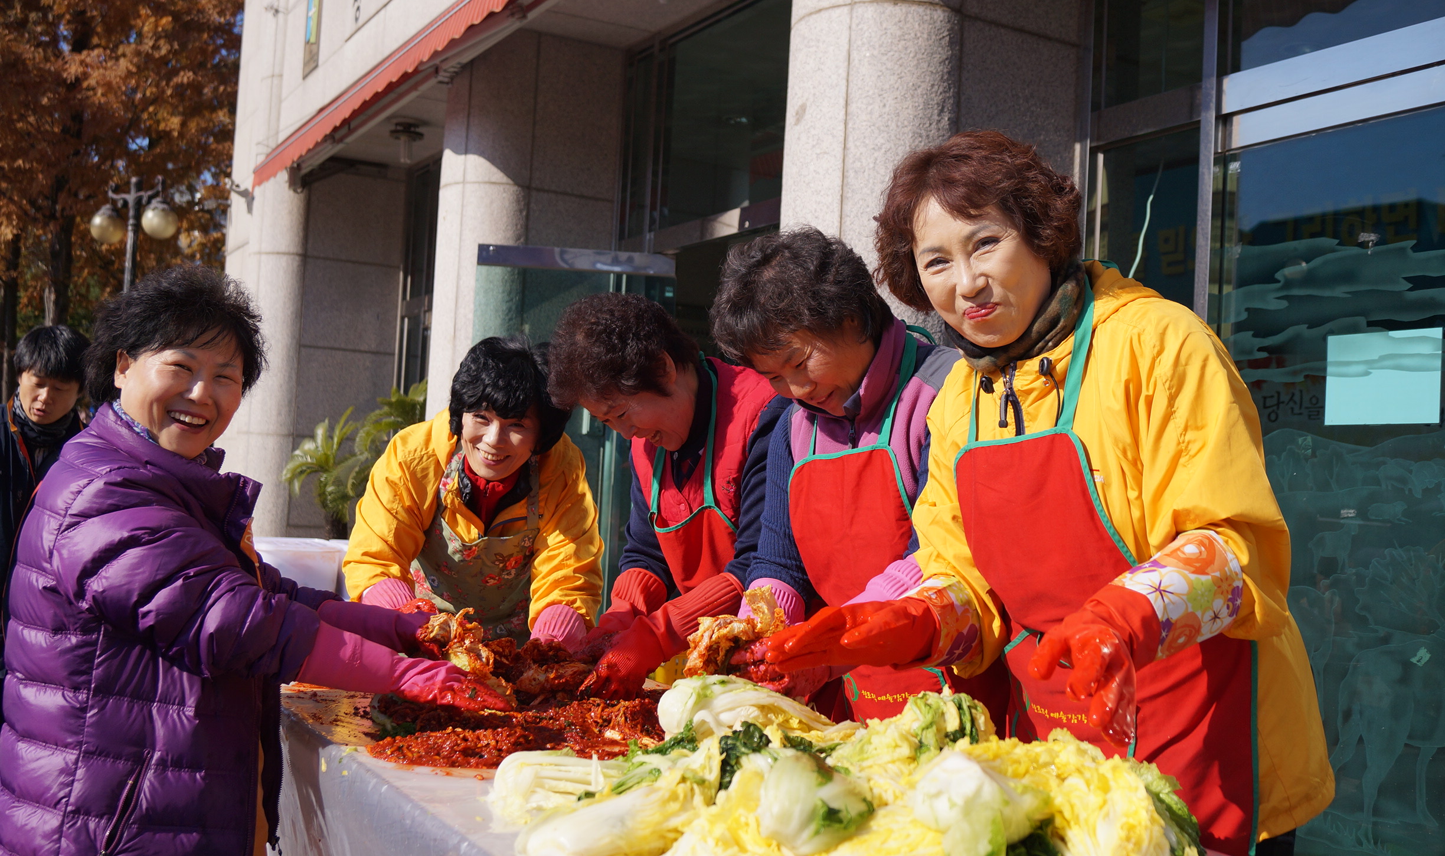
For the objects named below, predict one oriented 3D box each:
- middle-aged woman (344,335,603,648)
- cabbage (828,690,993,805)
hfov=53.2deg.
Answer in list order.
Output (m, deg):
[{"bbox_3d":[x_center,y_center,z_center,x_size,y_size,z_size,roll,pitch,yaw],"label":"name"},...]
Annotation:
[{"bbox_3d":[-0.460,0.585,2.547,0.480,1.420,0.600,3,-2,-13],"label":"middle-aged woman"},{"bbox_3d":[0.208,0.361,1.600,0.170,0.130,0.210,4,-3,-30],"label":"cabbage"}]

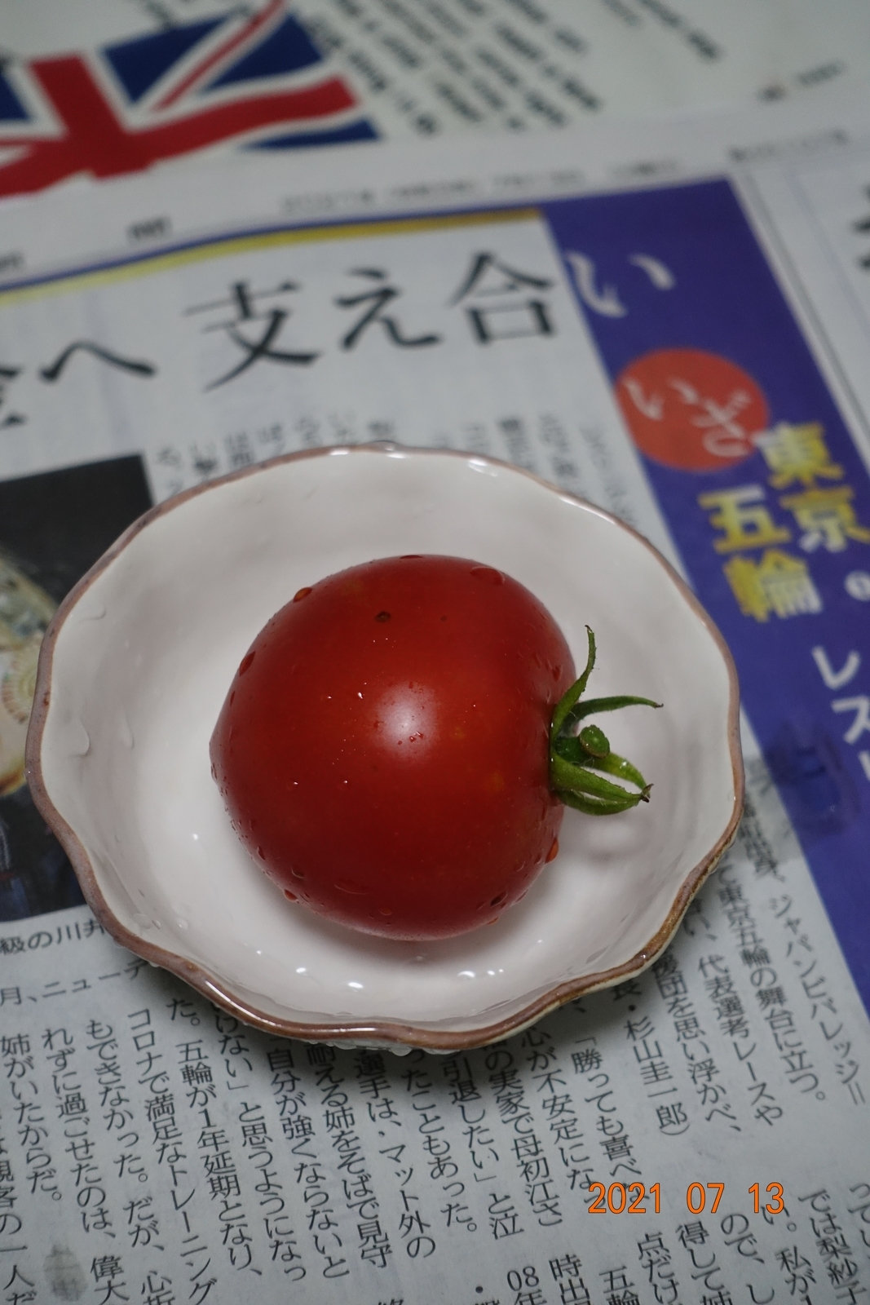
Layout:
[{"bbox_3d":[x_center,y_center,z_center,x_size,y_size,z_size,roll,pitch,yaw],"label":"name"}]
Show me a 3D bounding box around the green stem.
[{"bbox_3d":[0.019,0.008,0.290,0.015,0.017,0.021,2,92,28],"label":"green stem"}]

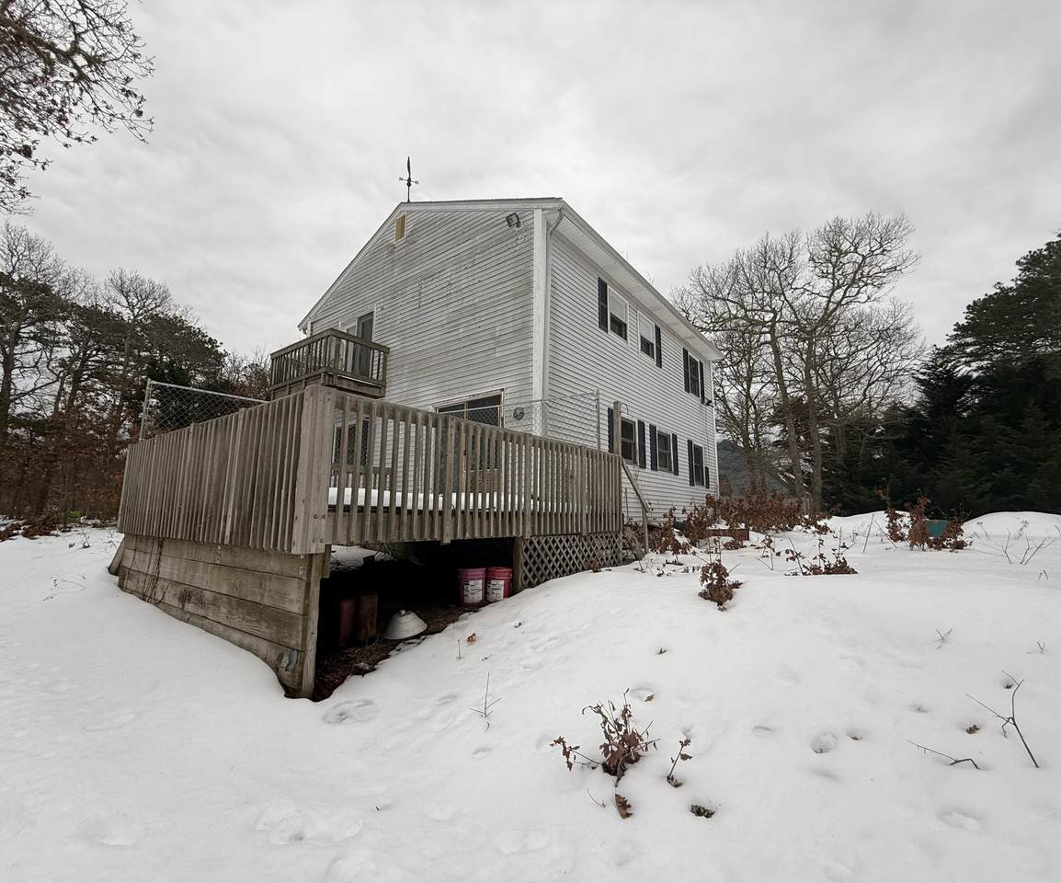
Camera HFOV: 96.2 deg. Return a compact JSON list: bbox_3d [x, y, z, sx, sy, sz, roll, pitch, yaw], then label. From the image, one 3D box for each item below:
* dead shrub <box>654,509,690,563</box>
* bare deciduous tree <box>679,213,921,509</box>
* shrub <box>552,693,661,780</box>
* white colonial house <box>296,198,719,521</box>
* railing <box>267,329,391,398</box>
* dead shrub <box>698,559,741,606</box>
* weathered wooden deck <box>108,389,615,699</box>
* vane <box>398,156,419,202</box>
[{"bbox_3d":[2.283,1.480,7.700,0.560,0.850,0.520,-3,-10,16],"label":"dead shrub"},{"bbox_3d":[10.772,-3.211,19.000,9.000,11.800,8.000,-5,-11,30],"label":"bare deciduous tree"},{"bbox_3d":[0.362,1.423,2.270,0.470,0.350,0.370,-1,-10,8],"label":"shrub"},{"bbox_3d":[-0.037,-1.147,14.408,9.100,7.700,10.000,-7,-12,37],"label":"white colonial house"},{"bbox_3d":[-4.671,-1.489,10.886,2.750,1.220,1.430,-7,-12,37],"label":"railing"},{"bbox_3d":[1.846,1.388,4.650,0.410,0.440,0.400,-3,-10,21],"label":"dead shrub"},{"bbox_3d":[-2.071,1.263,7.018,5.000,2.340,5.200,-7,-12,37],"label":"weathered wooden deck"},{"bbox_3d":[-2.899,-6.248,11.365,0.430,1.200,0.500,3,-10,-16],"label":"vane"}]

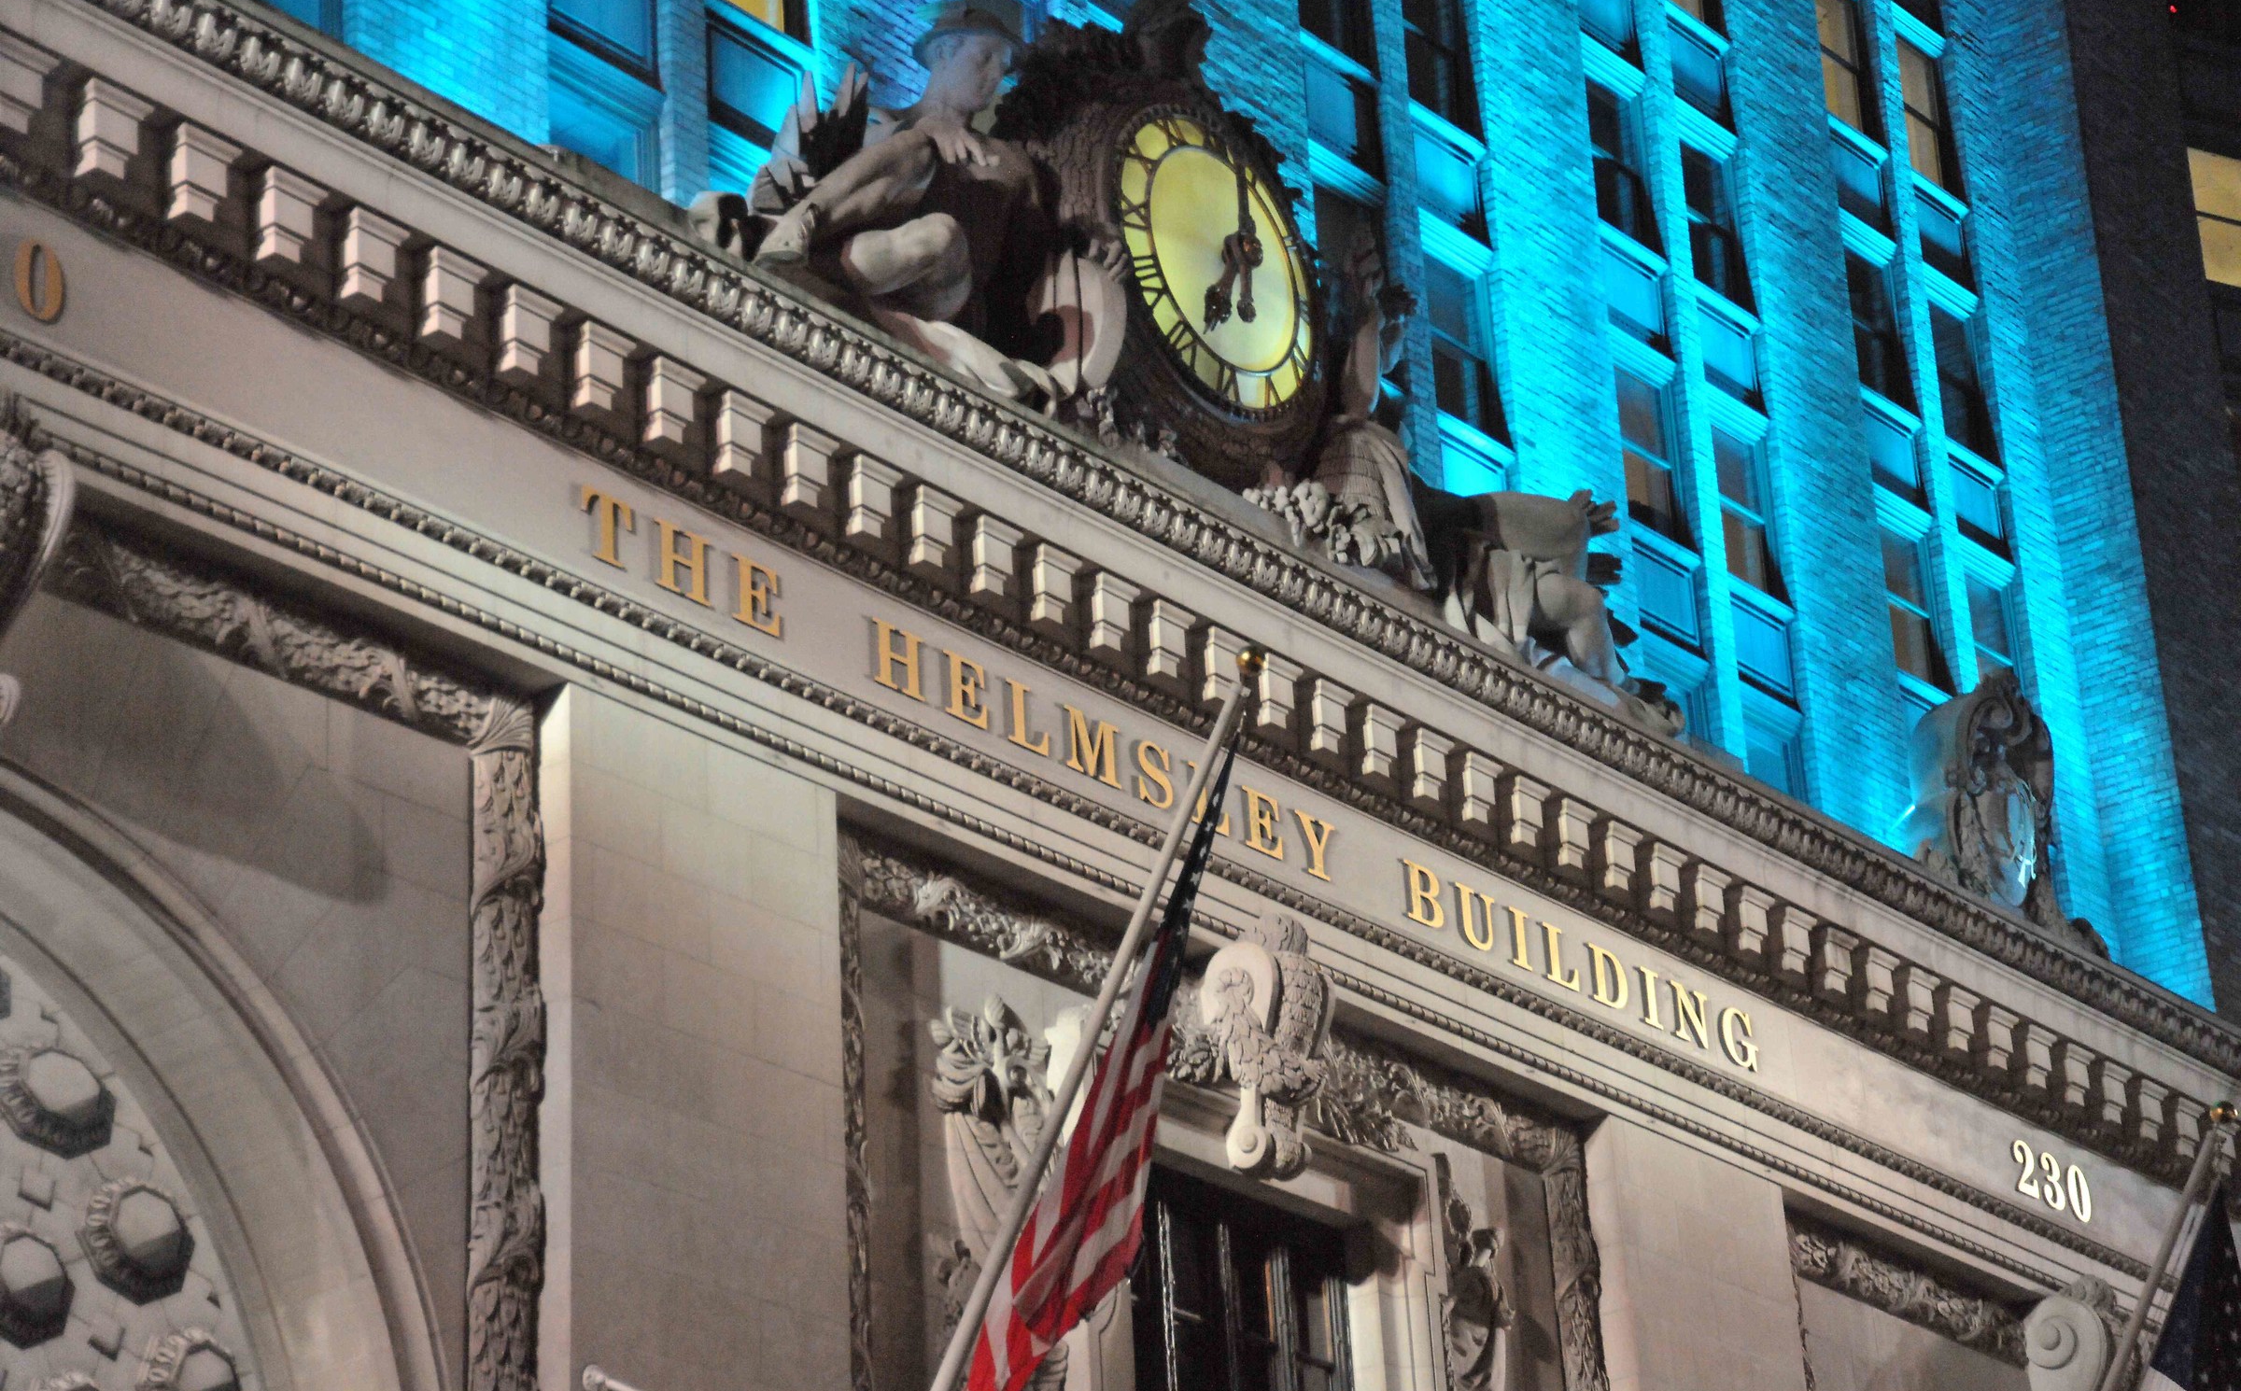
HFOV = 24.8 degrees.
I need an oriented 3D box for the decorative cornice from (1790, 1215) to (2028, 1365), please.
[{"bbox_3d":[7.678,5.946,50.304,0.260,0.519,4.971,-21,-30,34],"label":"decorative cornice"}]

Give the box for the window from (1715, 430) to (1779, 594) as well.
[{"bbox_3d":[6.894,-2.025,56.818,0.200,1.800,1.200,-21,-30,34],"label":"window"}]

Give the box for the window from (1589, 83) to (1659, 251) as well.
[{"bbox_3d":[5.337,-5.834,55.718,0.200,1.920,1.350,-21,-30,34],"label":"window"}]

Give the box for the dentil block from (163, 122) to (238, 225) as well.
[{"bbox_3d":[-6.018,-3.277,33.087,0.360,0.660,0.500,-20,-29,33],"label":"dentil block"}]

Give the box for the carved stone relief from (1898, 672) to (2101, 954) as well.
[{"bbox_3d":[9.069,1.091,54.349,1.050,3.100,3.500,-21,-30,34],"label":"carved stone relief"}]

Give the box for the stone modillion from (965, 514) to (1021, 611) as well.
[{"bbox_3d":[-1.044,-1.065,41.322,0.330,0.559,0.502,-21,-30,34],"label":"stone modillion"}]

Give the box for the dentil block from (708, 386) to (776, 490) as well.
[{"bbox_3d":[-2.782,-1.786,36.956,0.360,0.660,0.500,-20,-29,33],"label":"dentil block"}]

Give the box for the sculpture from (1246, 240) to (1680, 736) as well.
[{"bbox_3d":[2.592,-2.058,45.303,1.500,4.300,6.800,-20,-29,33],"label":"sculpture"}]

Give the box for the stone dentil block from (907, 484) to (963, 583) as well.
[{"bbox_3d":[-1.516,-1.284,40.780,0.330,0.559,0.502,-21,-30,34],"label":"stone dentil block"}]

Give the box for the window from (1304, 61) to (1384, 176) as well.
[{"bbox_3d":[2.293,-5.973,52.428,0.170,1.030,1.200,-21,-30,34],"label":"window"}]

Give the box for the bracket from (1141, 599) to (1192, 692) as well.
[{"bbox_3d":[0.353,-0.402,42.375,0.360,0.581,0.530,-21,-30,34],"label":"bracket"}]

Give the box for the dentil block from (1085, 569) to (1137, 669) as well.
[{"bbox_3d":[-0.116,-0.619,41.832,0.360,0.581,0.530,-21,-30,34],"label":"dentil block"}]

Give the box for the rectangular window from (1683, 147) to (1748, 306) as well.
[{"bbox_3d":[6.290,-5.227,55.180,0.200,2.050,1.300,-20,-29,33],"label":"rectangular window"}]

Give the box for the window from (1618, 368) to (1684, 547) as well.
[{"bbox_3d":[5.329,-2.607,52.437,0.200,2.050,1.300,-20,-29,33],"label":"window"}]

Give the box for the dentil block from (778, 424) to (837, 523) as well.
[{"bbox_3d":[-2.421,-1.707,39.145,0.319,0.568,0.479,-21,-30,34],"label":"dentil block"}]

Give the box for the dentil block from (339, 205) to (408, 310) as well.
[{"bbox_3d":[-5.288,-3.041,35.913,0.319,0.568,0.479,-21,-30,34],"label":"dentil block"}]

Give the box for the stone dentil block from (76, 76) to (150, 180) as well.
[{"bbox_3d":[-6.888,-3.790,34.771,0.330,0.559,0.502,-21,-30,34],"label":"stone dentil block"}]

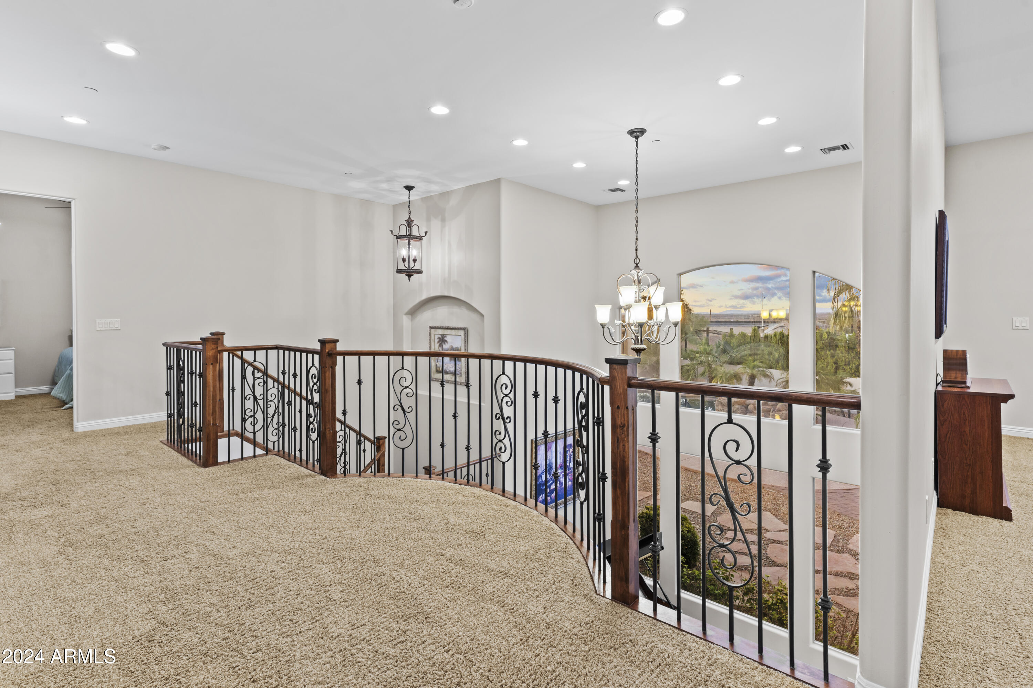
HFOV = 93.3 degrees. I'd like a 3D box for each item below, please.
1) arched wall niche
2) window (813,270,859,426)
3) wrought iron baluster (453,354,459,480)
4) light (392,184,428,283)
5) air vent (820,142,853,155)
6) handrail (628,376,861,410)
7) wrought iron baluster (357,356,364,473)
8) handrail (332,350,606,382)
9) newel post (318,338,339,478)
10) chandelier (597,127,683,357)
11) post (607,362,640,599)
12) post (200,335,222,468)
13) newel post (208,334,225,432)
[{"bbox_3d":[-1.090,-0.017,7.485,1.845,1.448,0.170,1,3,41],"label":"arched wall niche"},{"bbox_3d":[3.882,0.064,5.737,0.670,1.850,0.100,2,2,41],"label":"window"},{"bbox_3d":[-0.433,0.539,3.500,0.043,0.895,0.043,1,2,25],"label":"wrought iron baluster"},{"bbox_3d":[-1.541,-1.600,7.030,0.500,1.360,0.480,-1,2,-12],"label":"light"},{"bbox_3d":[3.648,-2.223,5.580,0.320,0.025,0.310,1,3,41],"label":"air vent"},{"bbox_3d":[0.777,0.176,1.765,0.792,0.050,0.062,3,4,41],"label":"handrail"},{"bbox_3d":[-1.167,0.533,3.645,0.043,0.900,0.043,0,2,6],"label":"wrought iron baluster"},{"bbox_3d":[-0.275,0.105,3.126,2.380,0.065,0.640,2,2,41],"label":"handrail"},{"bbox_3d":[-1.408,0.479,3.660,0.112,1.035,0.112,1,3,41],"label":"newel post"},{"bbox_3d":[1.179,-0.941,4.740,0.830,2.290,0.830,0,2,0],"label":"chandelier"},{"bbox_3d":[0.466,0.562,2.090,0.115,1.055,0.115,2,2,41],"label":"post"},{"bbox_3d":[-2.491,0.463,3.961,0.115,1.055,0.115,2,2,41],"label":"post"},{"bbox_3d":[-3.096,0.405,5.050,0.115,1.055,0.115,2,2,41],"label":"newel post"}]

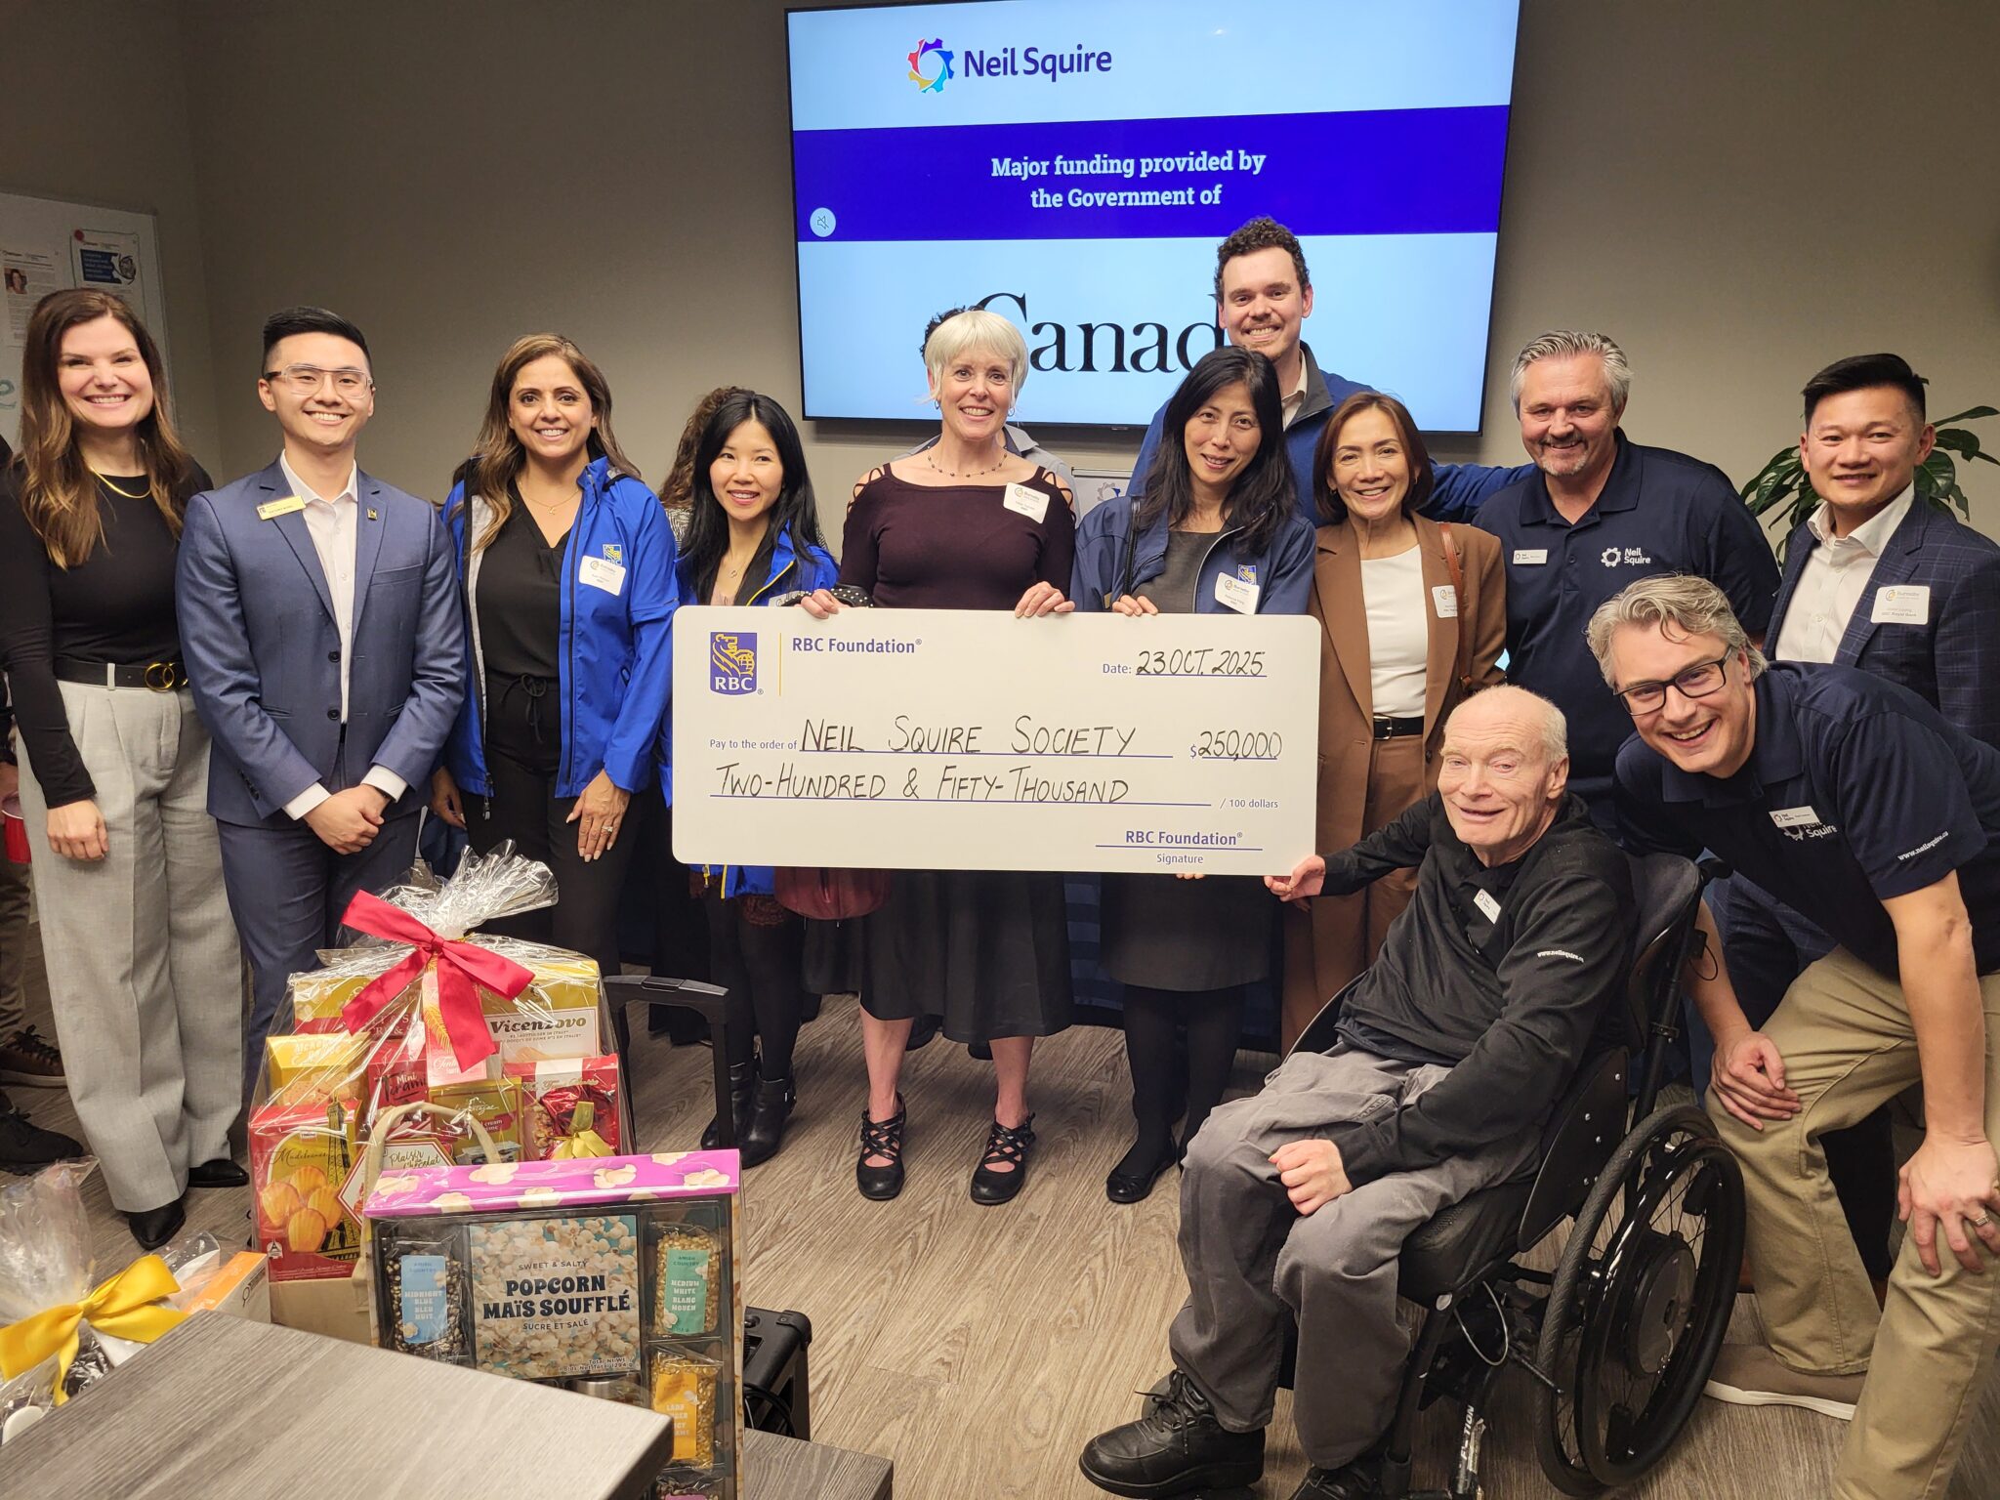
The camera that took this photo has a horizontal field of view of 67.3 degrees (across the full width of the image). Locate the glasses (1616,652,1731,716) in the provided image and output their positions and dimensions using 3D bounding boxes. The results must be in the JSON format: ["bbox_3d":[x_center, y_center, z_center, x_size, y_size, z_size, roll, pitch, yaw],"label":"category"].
[{"bbox_3d":[0.900,-0.098,1.975,0.142,0.043,0.145,-21,-3,39],"label":"glasses"}]

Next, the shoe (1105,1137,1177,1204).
[{"bbox_3d":[0.287,0.830,3.006,0.082,0.070,0.230,11,17,36],"label":"shoe"}]

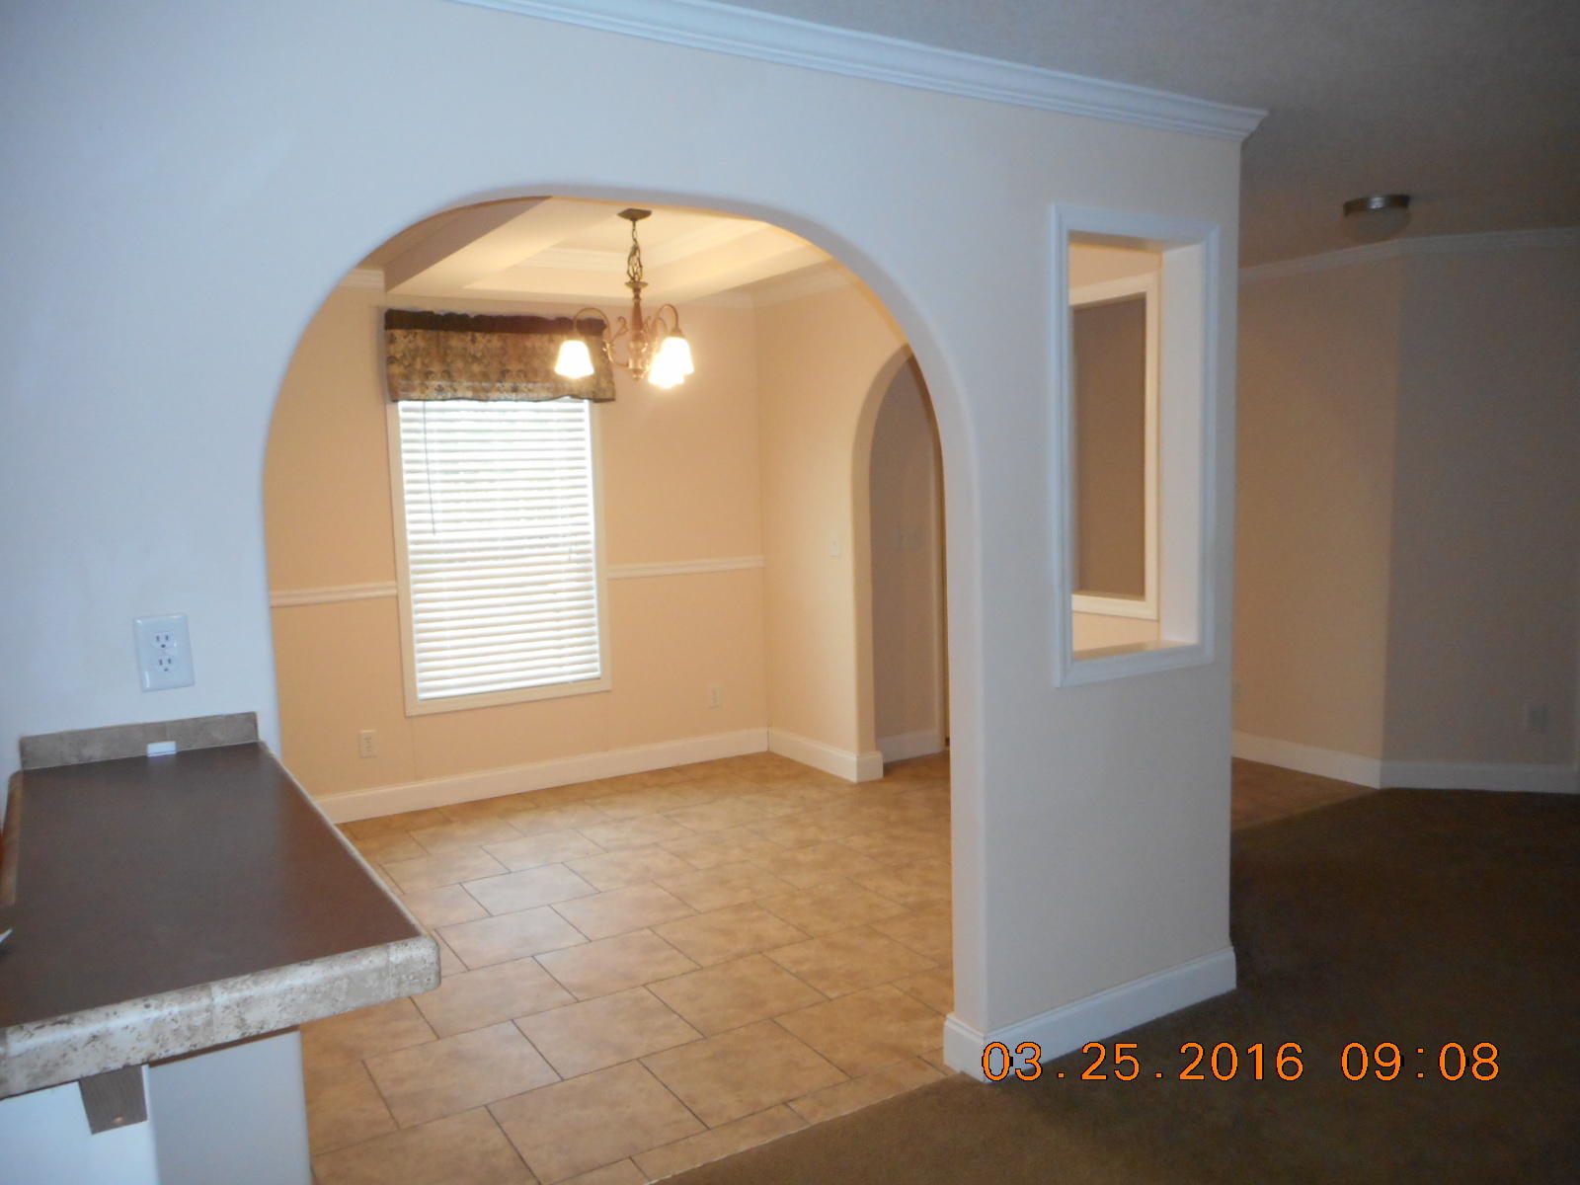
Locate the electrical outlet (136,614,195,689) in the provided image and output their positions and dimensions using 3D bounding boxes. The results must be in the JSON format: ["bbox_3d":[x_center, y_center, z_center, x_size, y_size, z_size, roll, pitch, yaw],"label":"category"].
[{"bbox_3d":[-1.004,0.098,1.832,0.072,0.117,0.010,-5,6,-31],"label":"electrical outlet"}]

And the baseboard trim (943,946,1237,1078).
[{"bbox_3d":[0.849,1.116,3.108,0.956,0.121,0.137,-5,6,-31],"label":"baseboard trim"}]

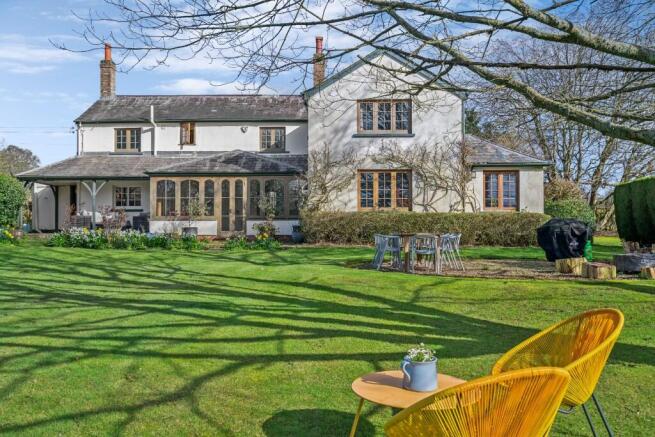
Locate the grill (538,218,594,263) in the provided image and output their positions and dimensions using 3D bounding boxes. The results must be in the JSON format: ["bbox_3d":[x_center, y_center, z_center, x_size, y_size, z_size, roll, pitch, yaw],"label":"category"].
[{"bbox_3d":[5.768,0.548,15.500,1.300,1.100,0.680,0,0,12],"label":"grill"}]

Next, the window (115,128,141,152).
[{"bbox_3d":[-7.821,-3.062,25.000,1.040,0.942,0.120,0,0,0],"label":"window"}]

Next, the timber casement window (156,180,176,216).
[{"bbox_3d":[-5.865,-0.729,23.200,0.747,1.330,0.100,0,0,0],"label":"timber casement window"}]

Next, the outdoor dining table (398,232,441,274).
[{"bbox_3d":[2.000,0.750,14.100,0.870,0.770,1.600,0,0,0],"label":"outdoor dining table"}]

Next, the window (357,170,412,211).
[{"bbox_3d":[1.995,-0.972,22.100,1.908,1.423,0.120,0,0,0],"label":"window"}]

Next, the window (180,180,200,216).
[{"bbox_3d":[-4.990,-0.729,23.200,0.747,1.330,0.100,0,0,0],"label":"window"}]

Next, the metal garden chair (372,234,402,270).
[{"bbox_3d":[1.280,0.720,13.550,0.570,0.760,0.560,0,0,0],"label":"metal garden chair"}]

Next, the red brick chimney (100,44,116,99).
[{"bbox_3d":[-9.750,-6.600,28.400,0.500,2.450,0.580,0,0,0],"label":"red brick chimney"}]

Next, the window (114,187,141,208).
[{"bbox_3d":[-7.967,-0.841,25.500,1.101,0.861,0.120,0,0,0],"label":"window"}]

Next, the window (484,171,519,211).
[{"bbox_3d":[6.038,-0.972,22.100,1.249,1.388,0.120,0,0,0],"label":"window"}]

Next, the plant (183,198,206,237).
[{"bbox_3d":[-4.719,0.000,22.600,0.820,1.500,0.750,0,0,0],"label":"plant"}]

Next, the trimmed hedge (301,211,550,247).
[{"bbox_3d":[3.250,0.350,21.100,8.200,1.180,1.000,0,0,0],"label":"trimmed hedge"}]

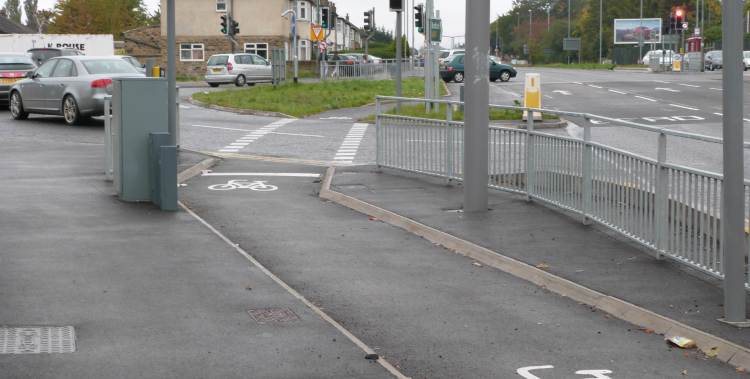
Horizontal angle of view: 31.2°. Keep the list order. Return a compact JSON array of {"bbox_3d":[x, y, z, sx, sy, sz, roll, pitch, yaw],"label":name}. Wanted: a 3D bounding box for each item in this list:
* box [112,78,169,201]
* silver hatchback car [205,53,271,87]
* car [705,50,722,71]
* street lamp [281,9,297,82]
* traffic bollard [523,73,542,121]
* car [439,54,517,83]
[{"bbox_3d":[-2.590,-0.563,14.801,0.490,1.290,0.640,-2,6,-19],"label":"box"},{"bbox_3d":[-5.667,-5.350,59.317,1.710,1.520,4.050,4,7,34],"label":"silver hatchback car"},{"bbox_3d":[25.344,-9.490,98.965,1.720,1.480,4.000,0,6,2],"label":"car"},{"bbox_3d":[-3.884,-6.479,61.095,0.736,3.313,0.220,-1,6,-13],"label":"street lamp"},{"bbox_3d":[3.616,-2.143,30.961,0.410,1.061,0.290,0,6,0],"label":"traffic bollard"},{"bbox_3d":[4.936,-5.888,65.163,3.740,1.370,1.600,-2,6,-20],"label":"car"}]

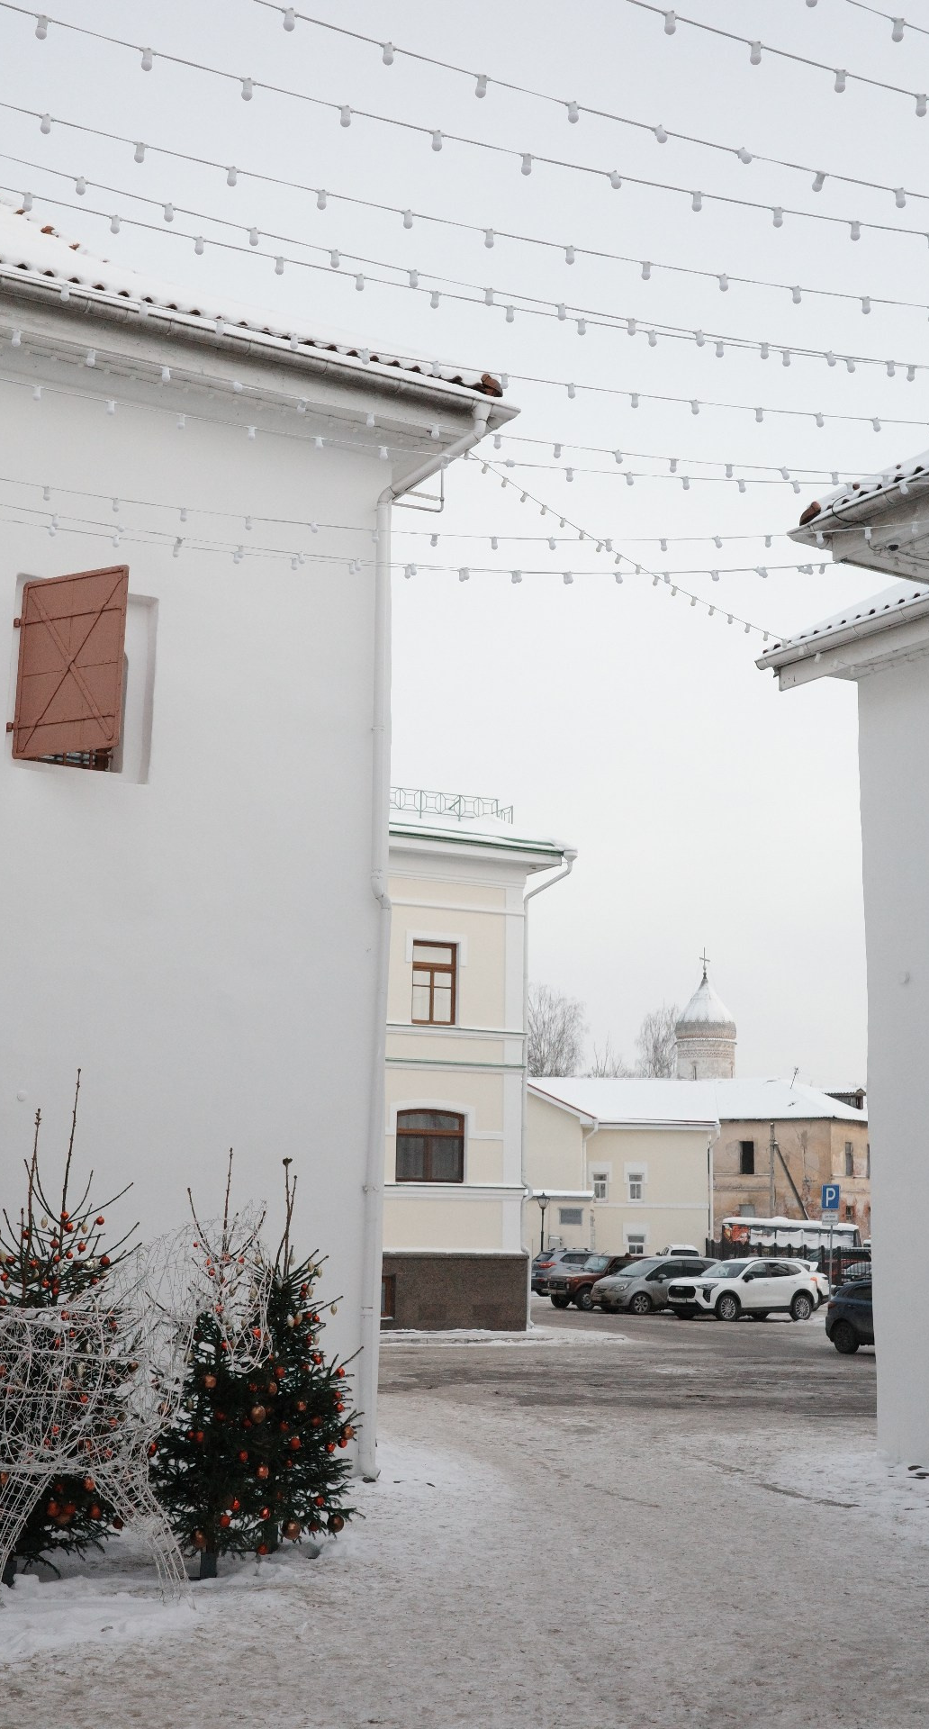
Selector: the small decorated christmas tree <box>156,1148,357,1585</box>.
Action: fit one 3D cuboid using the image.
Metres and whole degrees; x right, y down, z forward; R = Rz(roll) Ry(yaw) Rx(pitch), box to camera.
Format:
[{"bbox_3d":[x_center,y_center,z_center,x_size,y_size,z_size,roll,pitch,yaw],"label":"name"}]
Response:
[{"bbox_3d":[-1.073,2.629,10.168,1.040,2.080,1.000,2,-11,-6],"label":"small decorated christmas tree"}]

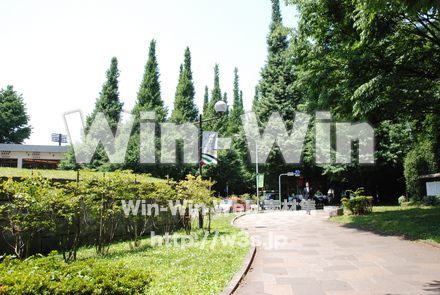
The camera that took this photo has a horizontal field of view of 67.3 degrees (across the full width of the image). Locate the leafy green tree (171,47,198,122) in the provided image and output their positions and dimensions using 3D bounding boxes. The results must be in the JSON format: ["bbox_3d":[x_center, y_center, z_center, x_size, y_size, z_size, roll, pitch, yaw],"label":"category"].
[{"bbox_3d":[-5.523,-4.308,54.509,6.000,25.790,6.000,0,-7,0],"label":"leafy green tree"}]

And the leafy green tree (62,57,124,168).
[{"bbox_3d":[-16.885,-2.812,44.128,8.000,19.290,8.000,0,-7,0],"label":"leafy green tree"}]

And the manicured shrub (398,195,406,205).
[{"bbox_3d":[14.077,4.026,25.500,0.620,0.780,0.600,0,-6,0],"label":"manicured shrub"}]

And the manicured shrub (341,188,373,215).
[{"bbox_3d":[7.076,2.803,17.100,1.680,1.330,1.500,0,-6,0],"label":"manicured shrub"}]

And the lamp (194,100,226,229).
[{"bbox_3d":[-0.356,0.588,12.380,1.150,4.790,0.450,0,-7,0],"label":"lamp"}]

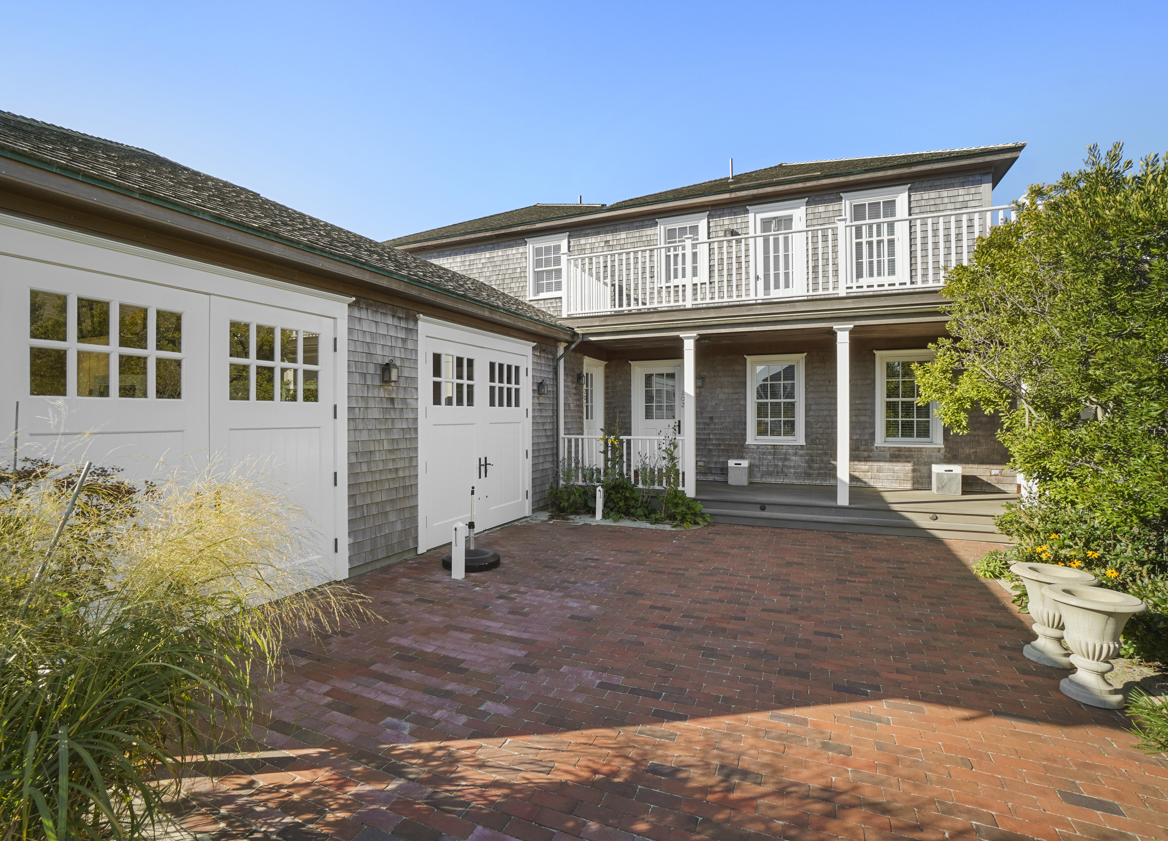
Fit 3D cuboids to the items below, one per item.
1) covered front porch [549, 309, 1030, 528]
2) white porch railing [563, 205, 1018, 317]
[{"bbox_3d":[3.072,-0.127,8.942,6.674,3.402,2.511,0,1,22],"label":"covered front porch"},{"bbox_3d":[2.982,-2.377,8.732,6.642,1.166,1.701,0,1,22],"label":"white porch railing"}]

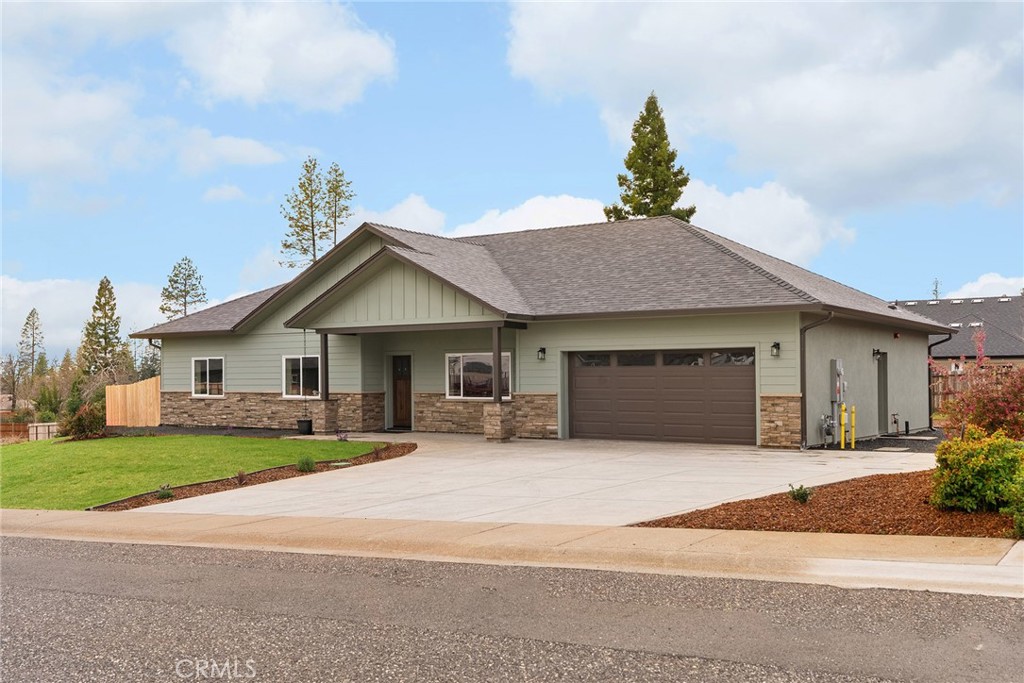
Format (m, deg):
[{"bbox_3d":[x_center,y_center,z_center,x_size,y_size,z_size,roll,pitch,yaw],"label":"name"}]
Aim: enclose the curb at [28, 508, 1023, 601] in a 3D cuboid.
[{"bbox_3d":[-2.729,2.341,12.147,16.300,0.200,1.600,-6,-5,35],"label":"curb"}]

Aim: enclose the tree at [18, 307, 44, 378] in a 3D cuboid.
[{"bbox_3d":[-67.567,2.672,140.000,3.800,14.800,3.800,-2,-3,35],"label":"tree"}]

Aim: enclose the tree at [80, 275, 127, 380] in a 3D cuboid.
[{"bbox_3d":[-45.244,0.663,110.000,5.400,15.800,5.400,-2,-3,35],"label":"tree"}]

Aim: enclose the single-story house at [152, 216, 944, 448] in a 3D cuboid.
[{"bbox_3d":[0.353,-0.440,30.346,21.820,6.220,14.250,-2,-3,35],"label":"single-story house"}]

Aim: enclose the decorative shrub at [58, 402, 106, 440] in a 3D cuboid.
[{"bbox_3d":[-12.511,2.316,29.000,1.400,1.120,1.350,-2,-3,35],"label":"decorative shrub"}]

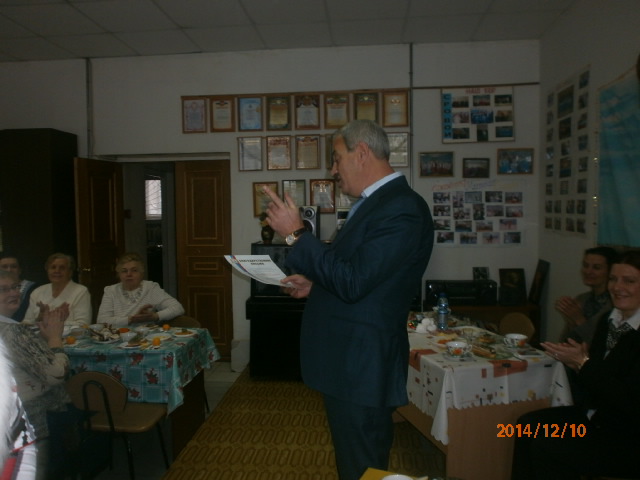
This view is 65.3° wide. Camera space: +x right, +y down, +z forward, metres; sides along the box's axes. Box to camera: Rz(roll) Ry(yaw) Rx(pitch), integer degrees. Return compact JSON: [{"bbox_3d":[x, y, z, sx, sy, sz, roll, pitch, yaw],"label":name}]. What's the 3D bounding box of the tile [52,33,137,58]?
[{"bbox_3d":[-2.016,-1.737,4.452,0.605,0.020,0.580,-1,3,5],"label":"tile"}]

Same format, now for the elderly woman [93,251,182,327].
[{"bbox_3d":[-1.115,0.667,3.100,0.540,1.173,0.660,0,0,-9],"label":"elderly woman"}]

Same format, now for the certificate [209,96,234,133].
[{"bbox_3d":[-0.901,-1.162,4.652,0.229,0.317,0.020,-1,3,5],"label":"certificate"}]

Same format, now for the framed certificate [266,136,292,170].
[{"bbox_3d":[-0.376,-0.801,4.620,0.227,0.315,0.020,-1,3,5],"label":"framed certificate"}]

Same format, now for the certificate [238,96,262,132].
[{"bbox_3d":[-0.642,-1.167,4.633,0.221,0.312,0.020,0,0,5],"label":"certificate"}]

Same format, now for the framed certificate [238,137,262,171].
[{"bbox_3d":[-0.644,-0.799,4.636,0.221,0.312,0.020,0,0,5],"label":"framed certificate"}]

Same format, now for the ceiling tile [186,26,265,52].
[{"bbox_3d":[-0.820,-1.775,4.371,0.605,0.020,0.555,0,0,5],"label":"ceiling tile"}]

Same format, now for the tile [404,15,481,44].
[{"bbox_3d":[1.017,-1.787,4.197,0.605,0.020,0.555,0,0,5],"label":"tile"}]

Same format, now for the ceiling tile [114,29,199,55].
[{"bbox_3d":[-1.432,-1.771,4.429,0.605,0.020,0.555,0,0,5],"label":"ceiling tile"}]

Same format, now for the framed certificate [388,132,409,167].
[{"bbox_3d":[0.694,-0.813,4.509,0.221,0.312,0.020,0,0,5],"label":"framed certificate"}]

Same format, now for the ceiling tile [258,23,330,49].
[{"bbox_3d":[-0.203,-1.754,4.287,0.605,0.020,0.580,-1,3,5],"label":"ceiling tile"}]

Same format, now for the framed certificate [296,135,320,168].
[{"bbox_3d":[-0.107,-0.805,4.595,0.227,0.314,0.020,-1,3,5],"label":"framed certificate"}]

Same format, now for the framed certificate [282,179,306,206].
[{"bbox_3d":[-0.238,-0.392,4.601,0.221,0.312,0.020,0,0,5],"label":"framed certificate"}]

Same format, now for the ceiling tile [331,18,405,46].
[{"bbox_3d":[0.405,-1.783,4.255,0.605,0.020,0.555,0,0,5],"label":"ceiling tile"}]

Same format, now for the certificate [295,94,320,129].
[{"bbox_3d":[-0.110,-1.174,4.582,0.221,0.312,0.020,0,0,5],"label":"certificate"}]

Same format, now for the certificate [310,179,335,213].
[{"bbox_3d":[0.030,-0.399,4.601,0.230,0.315,0.020,-1,3,5],"label":"certificate"}]

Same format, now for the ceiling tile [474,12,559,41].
[{"bbox_3d":[1.611,-1.770,4.121,0.605,0.020,0.580,-1,3,5],"label":"ceiling tile"}]

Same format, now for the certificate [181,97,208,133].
[{"bbox_3d":[-1.171,-1.162,4.676,0.232,0.324,0.020,-1,3,5],"label":"certificate"}]

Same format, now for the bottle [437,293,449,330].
[{"bbox_3d":[0.698,0.410,2.840,0.065,0.217,0.065,0,0,5],"label":"bottle"}]

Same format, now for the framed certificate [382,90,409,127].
[{"bbox_3d":[0.685,-1.178,4.506,0.228,0.316,0.020,-1,3,5],"label":"framed certificate"}]

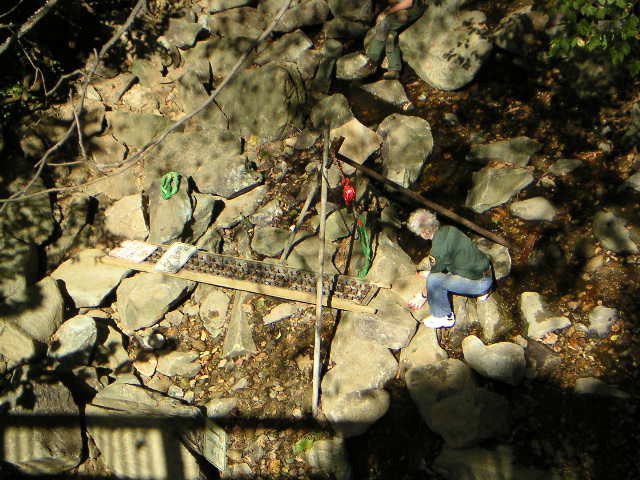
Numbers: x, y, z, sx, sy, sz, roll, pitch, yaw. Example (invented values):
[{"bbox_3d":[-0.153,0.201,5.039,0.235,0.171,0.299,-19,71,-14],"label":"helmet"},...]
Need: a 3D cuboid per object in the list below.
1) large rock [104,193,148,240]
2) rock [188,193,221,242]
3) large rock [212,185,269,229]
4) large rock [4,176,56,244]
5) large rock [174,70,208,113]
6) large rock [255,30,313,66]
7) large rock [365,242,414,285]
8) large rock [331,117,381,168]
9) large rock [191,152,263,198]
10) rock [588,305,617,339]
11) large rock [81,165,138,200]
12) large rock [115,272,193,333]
[{"bbox_3d":[-1.765,-0.216,12.000,0.349,0.266,0.409,0,41,0],"label":"large rock"},{"bbox_3d":[-1.007,-0.196,11.441,0.280,0.340,0.320,0,42,0],"label":"rock"},{"bbox_3d":[-0.715,-0.305,11.835,0.520,0.200,0.320,-21,45,-22],"label":"large rock"},{"bbox_3d":[-2.487,-0.260,11.200,0.430,0.400,0.440,0,40,0],"label":"large rock"},{"bbox_3d":[-1.323,-1.534,13.600,0.334,0.290,0.414,0,41,0],"label":"large rock"},{"bbox_3d":[-0.361,-1.896,13.000,0.557,0.250,0.320,0,40,0],"label":"large rock"},{"bbox_3d":[0.617,0.209,11.653,0.444,0.247,0.379,0,40,0],"label":"large rock"},{"bbox_3d":[0.335,-0.921,12.395,0.360,0.260,0.440,-34,52,-32],"label":"large rock"},{"bbox_3d":[-0.878,-0.611,12.500,0.678,0.249,0.453,0,41,0],"label":"large rock"},{"bbox_3d":[2.373,0.682,10.989,0.270,0.190,0.280,0,42,0],"label":"rock"},{"bbox_3d":[-1.860,-0.508,11.600,0.497,0.200,0.300,0,40,0],"label":"large rock"},{"bbox_3d":[-1.365,0.507,10.886,0.620,0.280,0.440,-8,42,-9],"label":"large rock"}]

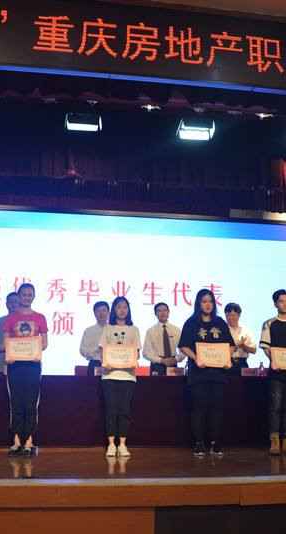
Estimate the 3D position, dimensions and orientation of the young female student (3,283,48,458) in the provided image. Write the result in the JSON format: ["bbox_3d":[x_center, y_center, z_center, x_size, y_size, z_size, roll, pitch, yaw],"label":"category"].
[{"bbox_3d":[-1.163,1.011,6.221,0.440,1.692,0.340,2,-7,-10],"label":"young female student"}]

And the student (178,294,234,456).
[{"bbox_3d":[0.650,1.060,6.370,0.510,1.660,0.360,3,-7,-17],"label":"student"}]

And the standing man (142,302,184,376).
[{"bbox_3d":[0.240,1.270,7.840,0.530,1.630,0.360,1,-7,-3],"label":"standing man"}]

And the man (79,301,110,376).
[{"bbox_3d":[-0.530,1.250,7.710,0.520,1.640,0.360,1,-7,-7],"label":"man"}]

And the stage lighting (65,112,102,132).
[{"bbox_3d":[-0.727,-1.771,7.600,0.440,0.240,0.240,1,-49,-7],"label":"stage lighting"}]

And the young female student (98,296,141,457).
[{"bbox_3d":[-0.225,1.096,6.356,0.430,1.582,0.340,2,-7,-10],"label":"young female student"}]

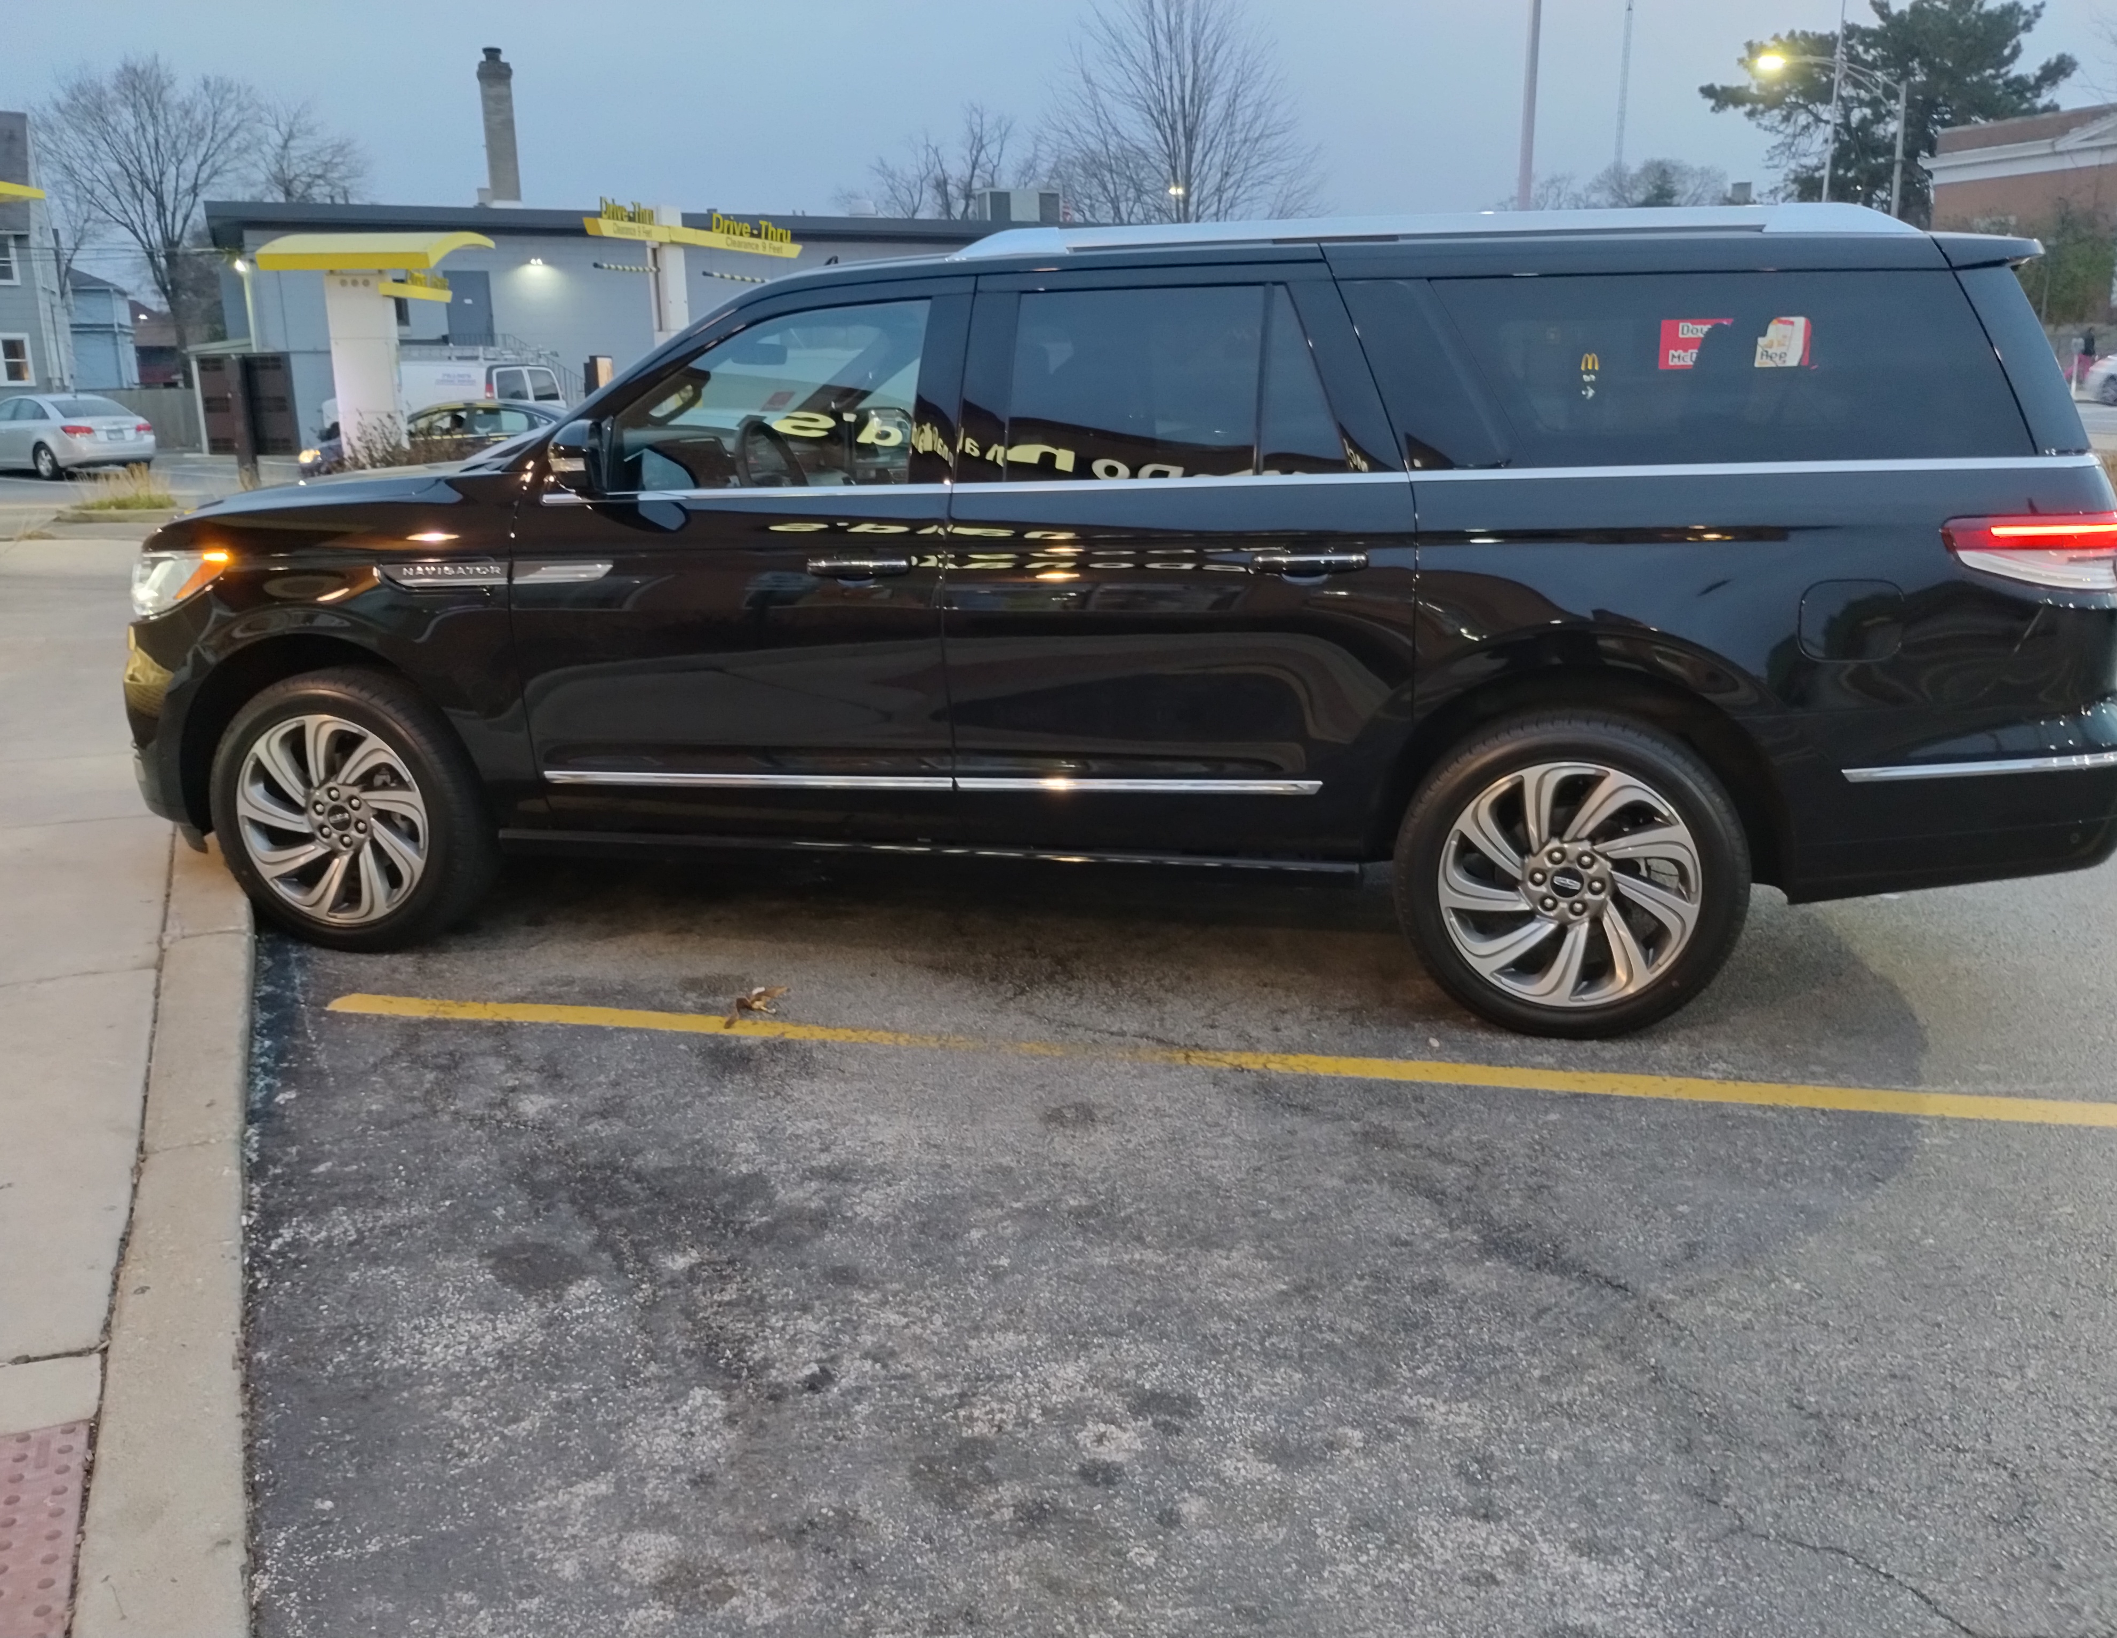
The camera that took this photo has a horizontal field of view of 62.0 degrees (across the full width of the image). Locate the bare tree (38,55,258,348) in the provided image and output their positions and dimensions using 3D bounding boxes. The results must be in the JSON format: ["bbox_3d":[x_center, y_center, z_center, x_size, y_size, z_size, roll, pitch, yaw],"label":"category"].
[{"bbox_3d":[-30.298,-19.188,58.976,7.268,11.838,7.268,-8,16,-25],"label":"bare tree"}]

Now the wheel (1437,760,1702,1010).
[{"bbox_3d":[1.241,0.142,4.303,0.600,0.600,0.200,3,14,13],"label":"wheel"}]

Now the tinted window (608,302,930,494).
[{"bbox_3d":[-0.749,-1.080,4.504,0.860,0.490,0.050,3,-1,13],"label":"tinted window"}]

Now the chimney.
[{"bbox_3d":[-15.140,-18.785,47.908,0.980,4.050,0.980,-5,14,-19],"label":"chimney"}]

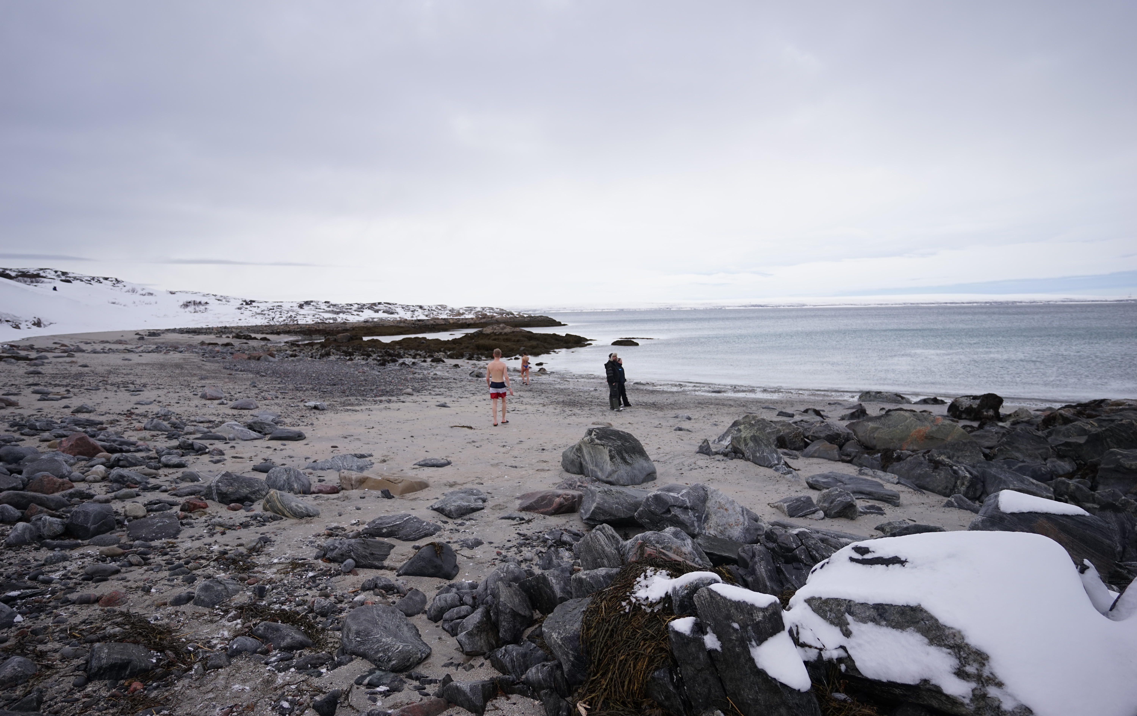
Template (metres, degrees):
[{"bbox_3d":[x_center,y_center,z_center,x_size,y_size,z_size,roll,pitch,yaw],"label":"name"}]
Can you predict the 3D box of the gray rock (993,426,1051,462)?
[{"bbox_3d":[7.164,1.388,8.508,0.734,0.569,0.551,2,6,35],"label":"gray rock"}]

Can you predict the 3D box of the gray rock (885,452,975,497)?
[{"bbox_3d":[5.061,1.574,7.529,0.840,0.502,1.051,-4,6,-30],"label":"gray rock"}]

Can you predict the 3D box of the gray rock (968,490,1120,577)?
[{"bbox_3d":[4.080,1.500,4.650,0.720,0.550,1.000,-4,6,-35],"label":"gray rock"}]

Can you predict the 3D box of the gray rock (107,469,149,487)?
[{"bbox_3d":[-5.320,1.428,6.490,0.401,0.175,0.261,-3,5,-20],"label":"gray rock"}]

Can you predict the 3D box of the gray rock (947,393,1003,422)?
[{"bbox_3d":[11.924,1.444,15.784,1.320,0.811,0.990,2,6,30],"label":"gray rock"}]

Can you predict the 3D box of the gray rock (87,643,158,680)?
[{"bbox_3d":[-2.444,1.665,2.953,0.299,0.117,0.194,-3,5,-25],"label":"gray rock"}]

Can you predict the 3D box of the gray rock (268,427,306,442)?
[{"bbox_3d":[-5.204,1.394,9.927,0.627,0.211,0.345,-3,5,-20],"label":"gray rock"}]

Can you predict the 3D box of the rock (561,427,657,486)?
[{"bbox_3d":[0.572,1.379,7.591,1.328,0.727,1.062,0,5,15],"label":"rock"}]

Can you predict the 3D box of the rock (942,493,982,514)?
[{"bbox_3d":[4.648,1.710,6.327,0.405,0.185,0.263,3,6,36],"label":"rock"}]

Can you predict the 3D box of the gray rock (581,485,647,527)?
[{"bbox_3d":[0.527,1.575,5.772,0.811,0.376,0.486,-1,5,-5],"label":"gray rock"}]

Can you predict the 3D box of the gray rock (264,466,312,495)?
[{"bbox_3d":[-3.417,1.487,6.546,0.500,0.315,0.375,-2,5,-15],"label":"gray rock"}]

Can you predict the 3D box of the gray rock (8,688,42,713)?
[{"bbox_3d":[-2.664,1.678,2.632,0.118,0.085,0.082,-5,6,-38],"label":"gray rock"}]

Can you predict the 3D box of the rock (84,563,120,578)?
[{"bbox_3d":[-3.209,1.463,3.696,0.199,0.070,0.100,-2,5,-12],"label":"rock"}]

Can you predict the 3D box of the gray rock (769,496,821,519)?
[{"bbox_3d":[2.586,1.702,6.153,0.524,0.205,0.341,1,5,22],"label":"gray rock"}]

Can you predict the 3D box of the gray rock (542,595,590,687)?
[{"bbox_3d":[0.008,1.366,2.596,0.300,0.410,0.280,0,5,10],"label":"gray rock"}]

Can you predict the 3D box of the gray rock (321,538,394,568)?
[{"bbox_3d":[-1.770,1.635,4.513,0.587,0.170,0.364,0,5,10],"label":"gray rock"}]

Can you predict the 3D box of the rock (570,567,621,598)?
[{"bbox_3d":[0.201,1.559,3.731,0.367,0.190,0.257,0,5,10],"label":"rock"}]

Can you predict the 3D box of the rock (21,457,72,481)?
[{"bbox_3d":[-6.221,1.341,6.419,0.432,0.263,0.324,-4,6,-30],"label":"rock"}]

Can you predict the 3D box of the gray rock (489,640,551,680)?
[{"bbox_3d":[-0.252,1.560,2.772,0.300,0.150,0.190,-2,5,-10],"label":"gray rock"}]

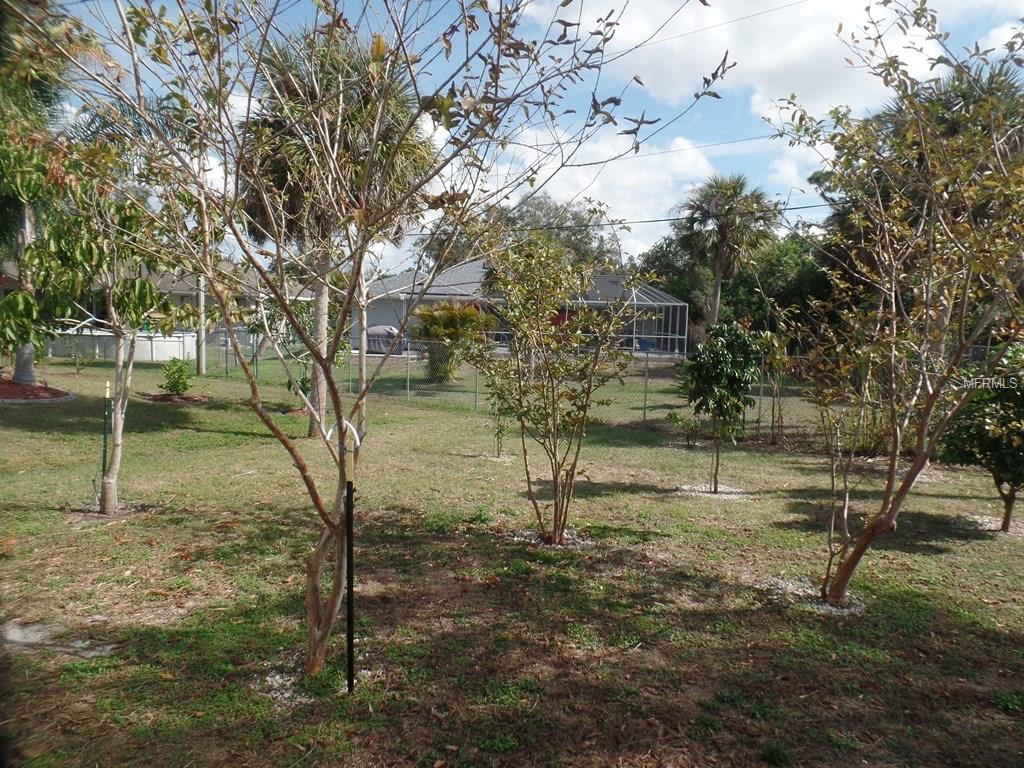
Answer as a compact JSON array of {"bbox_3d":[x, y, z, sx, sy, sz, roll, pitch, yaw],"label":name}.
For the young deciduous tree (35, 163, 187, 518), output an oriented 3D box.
[{"bbox_3d":[-3.322,-0.325,5.660,1.232,2.868,1.170,1,5,0],"label":"young deciduous tree"}]

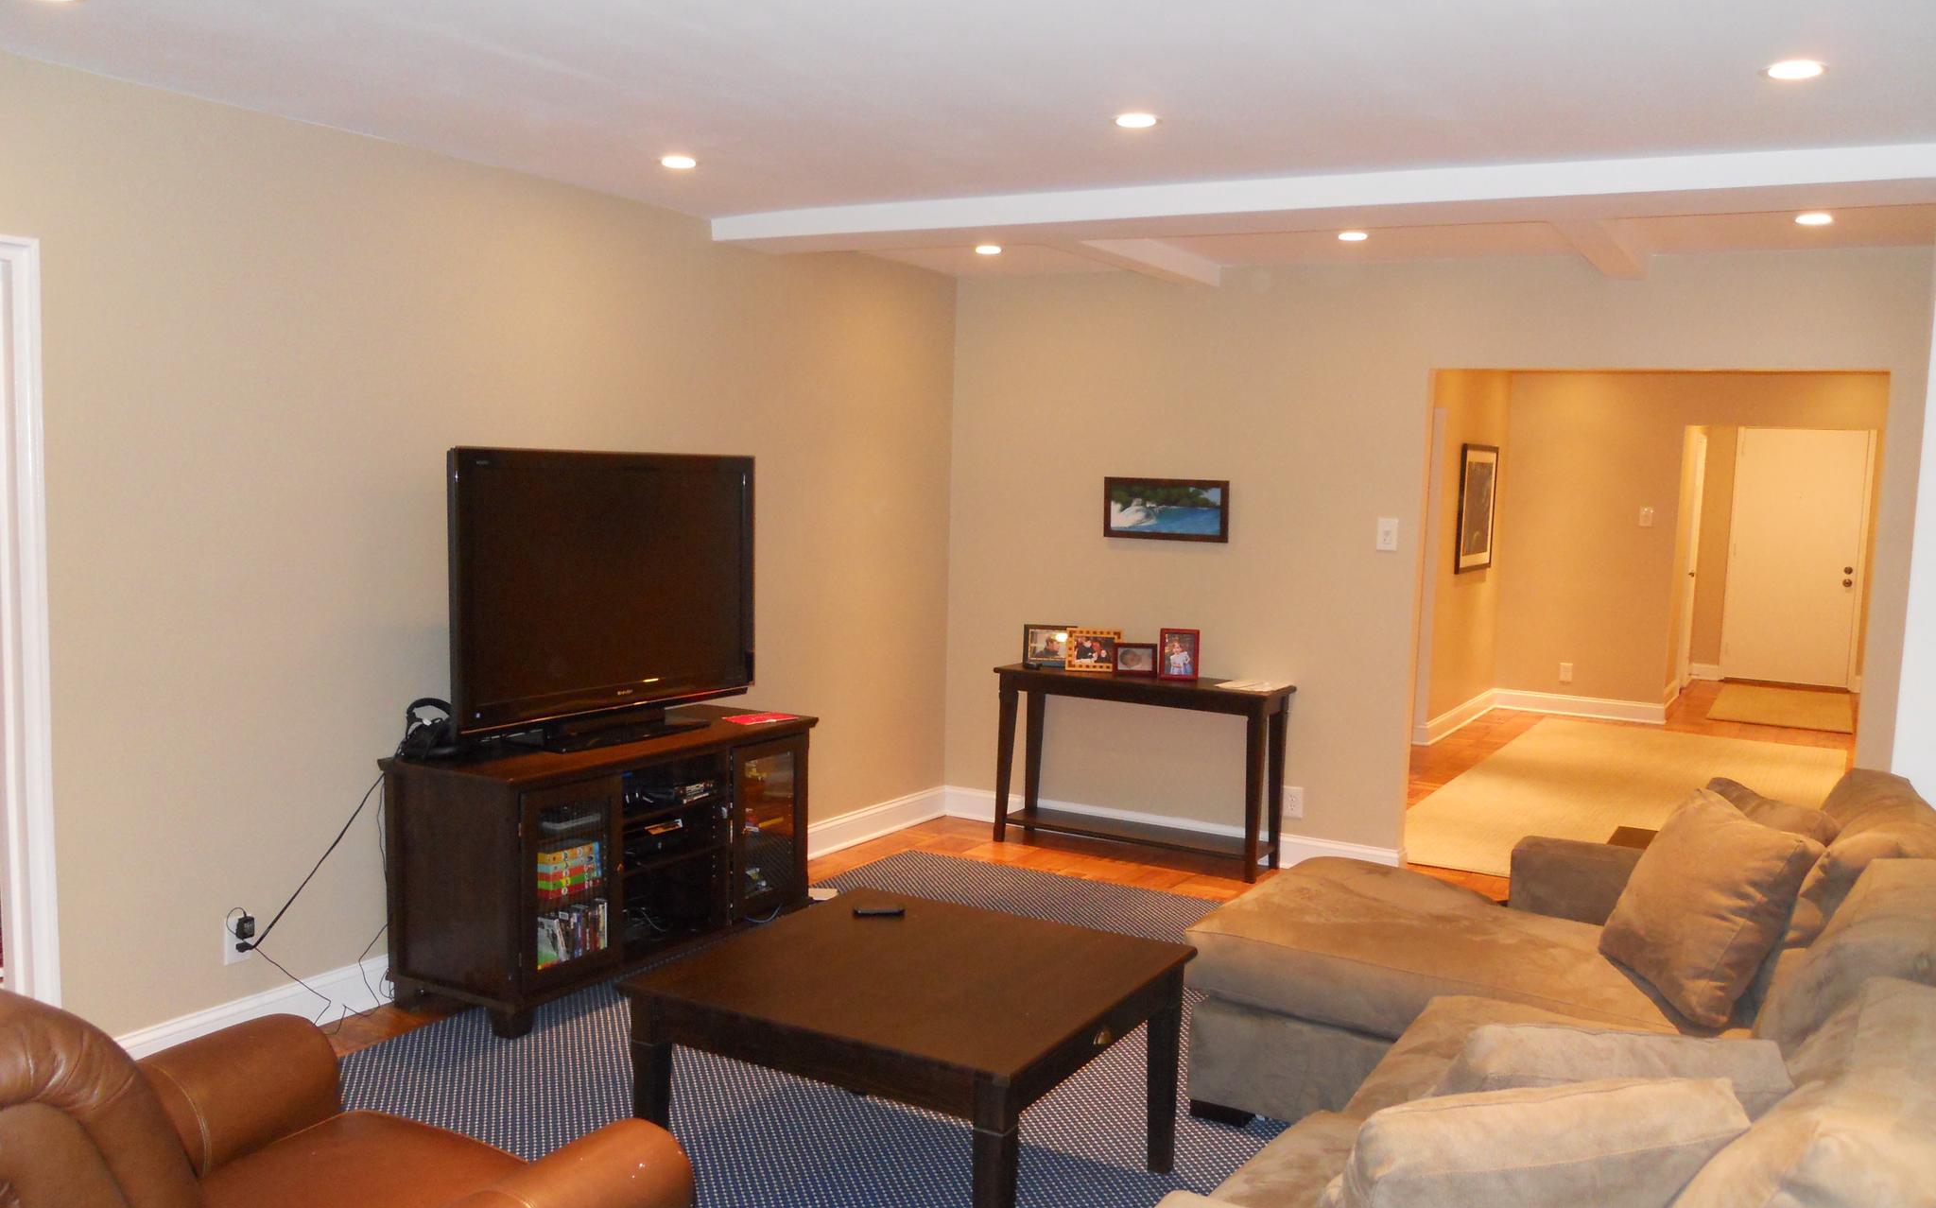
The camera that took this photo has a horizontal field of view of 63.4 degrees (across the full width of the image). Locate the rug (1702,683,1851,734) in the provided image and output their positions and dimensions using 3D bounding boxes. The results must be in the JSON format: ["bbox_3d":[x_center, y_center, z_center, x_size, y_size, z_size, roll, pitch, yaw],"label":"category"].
[{"bbox_3d":[6.004,0.750,11.517,0.885,0.012,2.229,5,6,29],"label":"rug"}]

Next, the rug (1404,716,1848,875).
[{"bbox_3d":[3.529,0.980,8.158,1.810,0.012,4.522,5,6,29],"label":"rug"}]

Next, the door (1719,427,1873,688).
[{"bbox_3d":[6.714,-0.373,12.699,0.923,2.089,0.050,5,6,30],"label":"door"}]

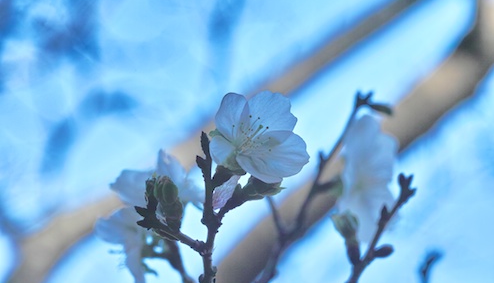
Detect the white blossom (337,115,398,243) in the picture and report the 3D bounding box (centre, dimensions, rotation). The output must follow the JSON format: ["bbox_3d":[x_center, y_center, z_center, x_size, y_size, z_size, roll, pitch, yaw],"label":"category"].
[{"bbox_3d":[0.038,0.012,0.985,0.015,0.040,0.028,-9,-17,36],"label":"white blossom"}]

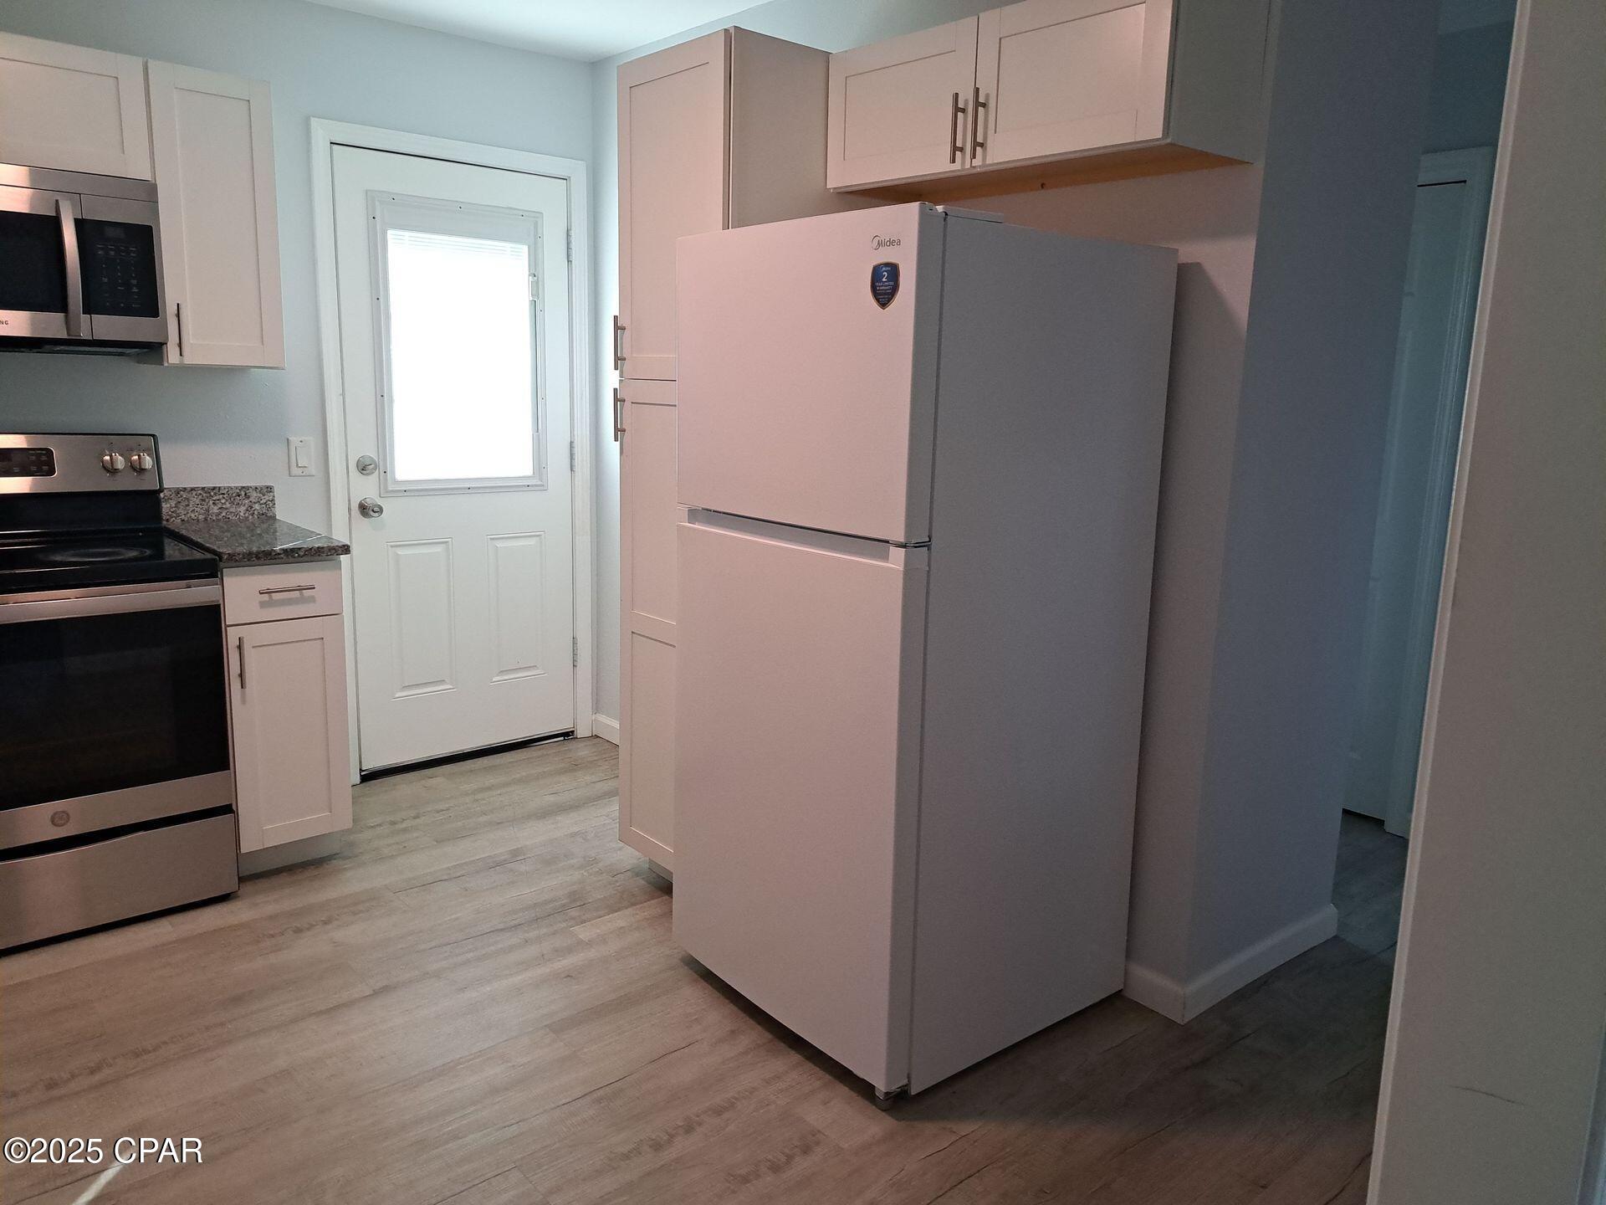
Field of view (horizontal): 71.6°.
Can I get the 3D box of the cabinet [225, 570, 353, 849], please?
[{"bbox_3d":[-1.572,0.238,3.223,0.292,0.815,0.653,-7,14,-39],"label":"cabinet"}]

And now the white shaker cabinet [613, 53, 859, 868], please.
[{"bbox_3d":[-0.104,-0.282,2.945,0.610,2.096,0.455,-7,14,-39],"label":"white shaker cabinet"}]

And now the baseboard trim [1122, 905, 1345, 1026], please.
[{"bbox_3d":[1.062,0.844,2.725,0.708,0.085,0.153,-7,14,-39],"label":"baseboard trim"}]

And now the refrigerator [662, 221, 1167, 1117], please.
[{"bbox_3d":[0.229,0.065,2.471,0.734,1.663,0.739,-7,13,-38],"label":"refrigerator"}]

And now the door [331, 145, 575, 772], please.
[{"bbox_3d":[-1.188,-0.466,3.914,0.818,2.036,0.045,-7,14,-39],"label":"door"}]

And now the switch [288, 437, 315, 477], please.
[{"bbox_3d":[-1.591,-0.460,3.536,0.077,0.118,0.010,-7,14,-39],"label":"switch"}]

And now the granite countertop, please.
[{"bbox_3d":[-1.560,-0.229,3.146,0.312,0.136,0.710,-7,14,-39],"label":"granite countertop"}]

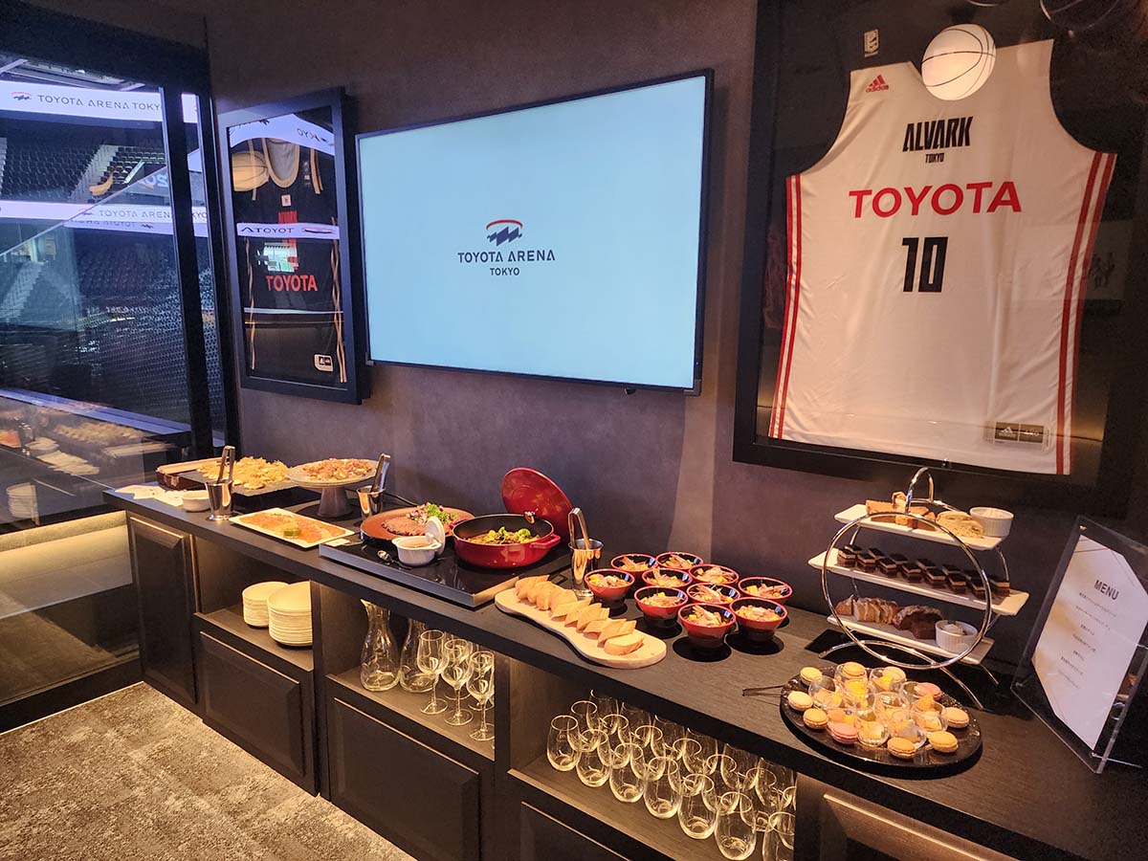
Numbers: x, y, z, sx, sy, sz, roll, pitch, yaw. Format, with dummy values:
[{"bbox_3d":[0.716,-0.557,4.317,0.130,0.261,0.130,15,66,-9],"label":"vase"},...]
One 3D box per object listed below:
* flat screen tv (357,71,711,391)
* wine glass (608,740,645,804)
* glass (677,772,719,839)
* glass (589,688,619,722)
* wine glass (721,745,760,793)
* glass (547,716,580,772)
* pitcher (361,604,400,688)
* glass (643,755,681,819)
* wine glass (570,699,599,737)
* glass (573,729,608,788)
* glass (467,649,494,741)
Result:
[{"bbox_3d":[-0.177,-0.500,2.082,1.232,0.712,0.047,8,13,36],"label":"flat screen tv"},{"bbox_3d":[0.117,0.742,1.648,0.077,0.106,0.077,0,11,0],"label":"wine glass"},{"bbox_3d":[0.251,0.762,1.542,0.077,0.106,0.077,0,11,0],"label":"glass"},{"bbox_3d":[0.074,0.689,1.872,0.077,0.106,0.077,0,10,0],"label":"glass"},{"bbox_3d":[0.366,0.736,1.685,0.077,0.106,0.077,0,11,0],"label":"wine glass"},{"bbox_3d":[-0.021,0.722,1.754,0.077,0.106,0.077,0,11,0],"label":"glass"},{"bbox_3d":[-0.534,0.574,2.095,0.110,0.262,0.107,-2,11,-10],"label":"pitcher"},{"bbox_3d":[0.184,0.743,1.579,0.077,0.106,0.077,0,10,0],"label":"glass"},{"bbox_3d":[0.025,0.702,1.801,0.077,0.106,0.077,0,10,0],"label":"wine glass"},{"bbox_3d":[0.046,0.732,1.699,0.077,0.106,0.077,0,11,0],"label":"glass"},{"bbox_3d":[-0.218,0.643,1.854,0.080,0.199,0.080,0,10,0],"label":"glass"}]

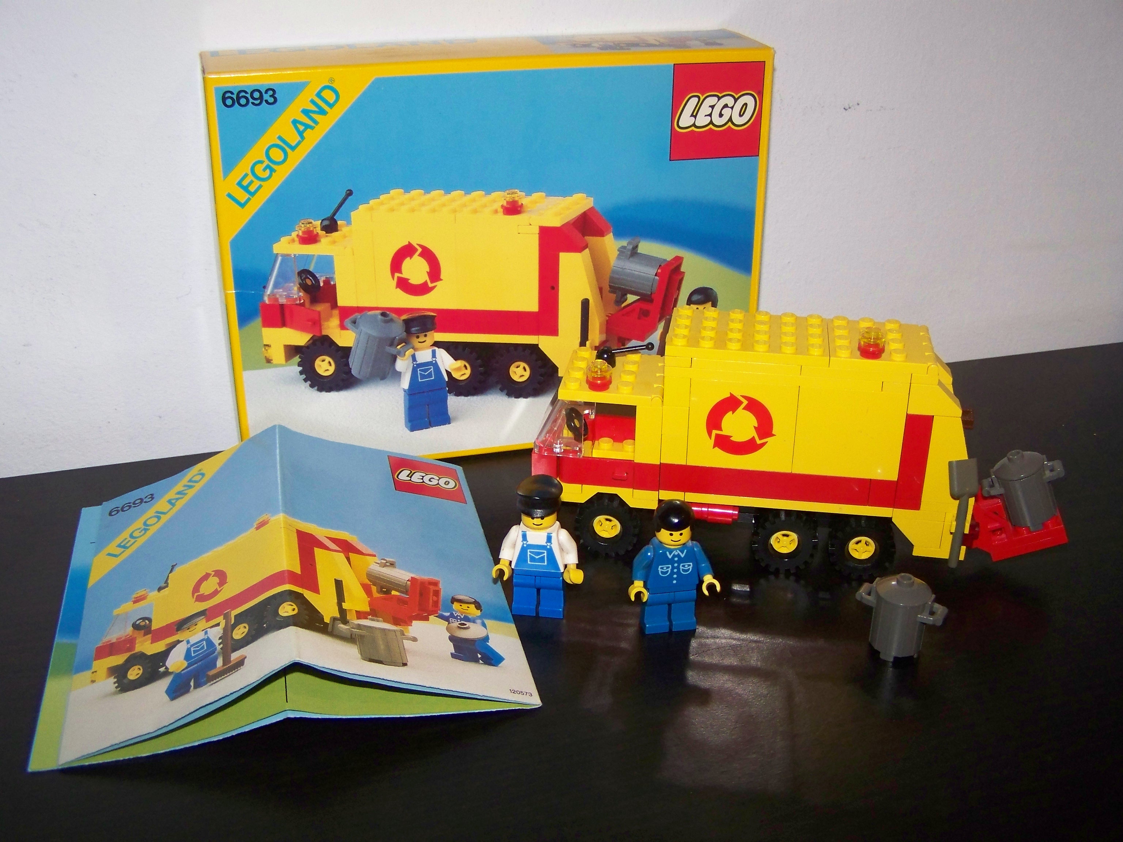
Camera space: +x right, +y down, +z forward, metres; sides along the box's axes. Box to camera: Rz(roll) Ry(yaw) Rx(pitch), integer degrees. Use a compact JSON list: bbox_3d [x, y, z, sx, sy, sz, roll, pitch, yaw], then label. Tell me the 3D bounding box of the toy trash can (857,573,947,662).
[{"bbox_3d":[0.096,0.054,0.351,0.025,0.024,0.016,9,27,18],"label":"toy trash can"}]

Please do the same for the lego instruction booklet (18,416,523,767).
[{"bbox_3d":[-0.085,0.042,0.374,0.132,0.024,0.139,-5,26,-12],"label":"lego instruction booklet"}]

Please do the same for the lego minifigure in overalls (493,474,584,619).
[{"bbox_3d":[-0.006,0.037,0.363,0.027,0.043,0.014,4,26,7],"label":"lego minifigure in overalls"}]

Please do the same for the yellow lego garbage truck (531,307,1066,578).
[{"bbox_3d":[0.076,0.004,0.389,0.166,0.082,0.040,4,26,8],"label":"yellow lego garbage truck"}]

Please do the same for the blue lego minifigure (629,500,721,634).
[{"bbox_3d":[0.032,0.042,0.356,0.026,0.041,0.013,-4,26,-8],"label":"blue lego minifigure"}]

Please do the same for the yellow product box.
[{"bbox_3d":[-0.025,-0.063,0.456,0.193,0.143,0.047,-7,26,-15],"label":"yellow product box"}]

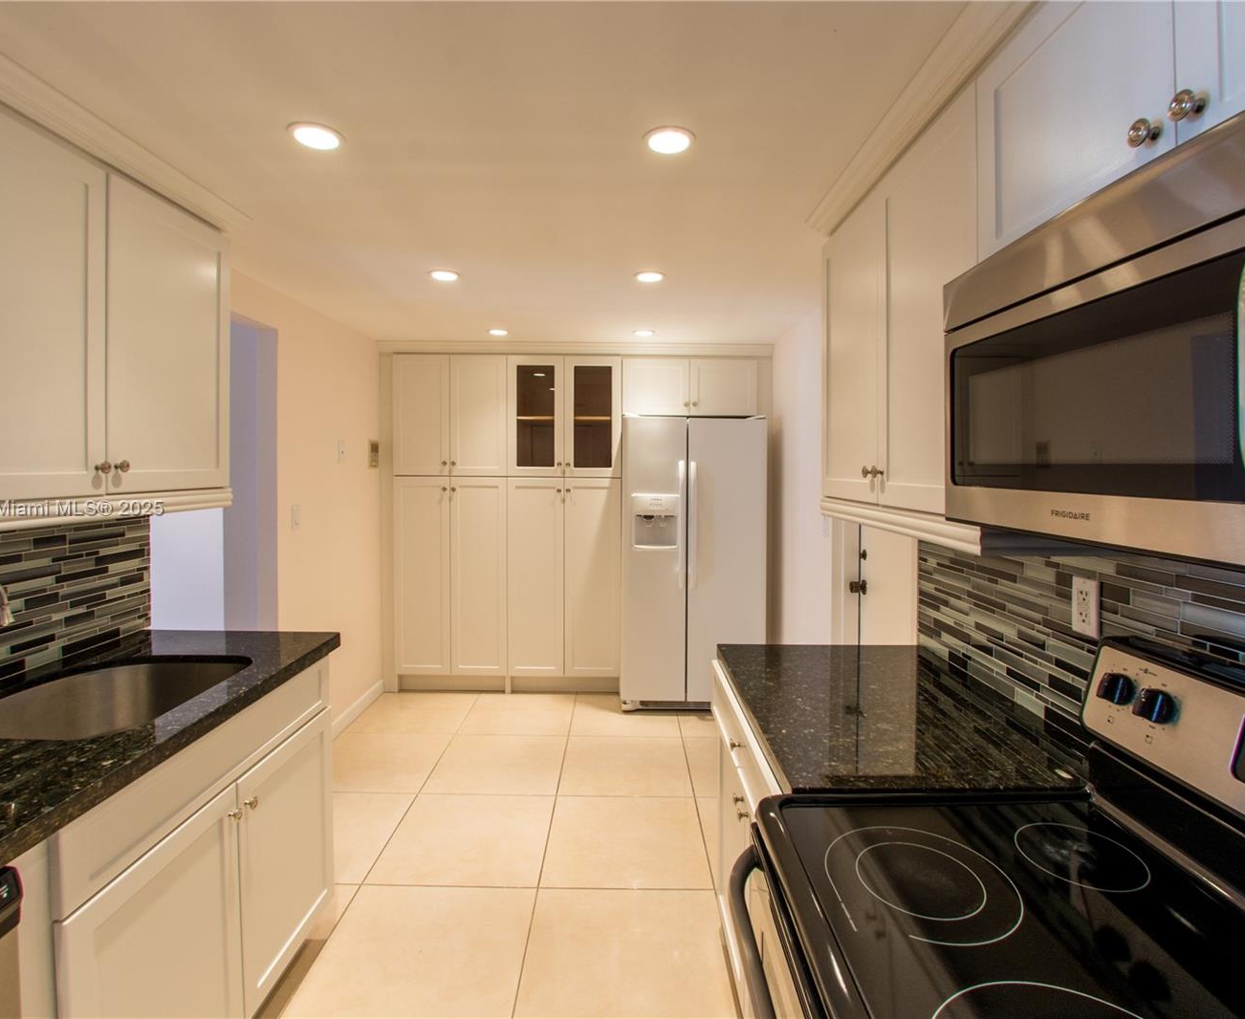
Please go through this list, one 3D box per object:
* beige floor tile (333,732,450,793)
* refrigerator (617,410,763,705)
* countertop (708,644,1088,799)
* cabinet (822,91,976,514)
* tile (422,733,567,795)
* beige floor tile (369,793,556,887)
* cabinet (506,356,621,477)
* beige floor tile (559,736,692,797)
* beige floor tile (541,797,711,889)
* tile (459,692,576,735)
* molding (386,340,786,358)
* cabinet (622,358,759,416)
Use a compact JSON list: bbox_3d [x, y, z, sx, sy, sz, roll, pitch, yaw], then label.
[{"bbox_3d":[-1.202,1.232,3.104,0.610,0.012,0.610,1,4,0],"label":"beige floor tile"},{"bbox_3d":[0.415,0.300,4.110,0.845,1.750,0.800,1,4,0],"label":"refrigerator"},{"bbox_3d":[0.595,0.461,1.495,0.620,0.040,0.860,1,4,0],"label":"countertop"},{"bbox_3d":[0.754,-0.377,1.461,0.340,0.754,0.829,1,4,0],"label":"cabinet"},{"bbox_3d":[-0.592,1.240,3.104,0.610,0.012,0.610,1,4,0],"label":"tile"},{"bbox_3d":[-0.593,1.280,2.496,0.610,0.012,0.610,1,4,0],"label":"beige floor tile"},{"bbox_3d":[-0.357,-0.585,4.211,0.710,0.728,0.600,1,4,0],"label":"cabinet"},{"bbox_3d":[0.009,1.242,3.105,0.610,0.010,0.610,1,4,0],"label":"beige floor tile"},{"bbox_3d":[0.009,1.284,2.489,0.610,0.010,0.610,1,4,0],"label":"beige floor tile"},{"bbox_3d":[-0.592,1.200,3.713,0.610,0.012,0.610,1,4,0],"label":"tile"},{"bbox_3d":[-0.285,-1.007,4.000,2.470,0.080,0.080,1,4,0],"label":"molding"},{"bbox_3d":[0.418,-0.765,4.198,0.848,0.342,0.600,1,4,0],"label":"cabinet"}]

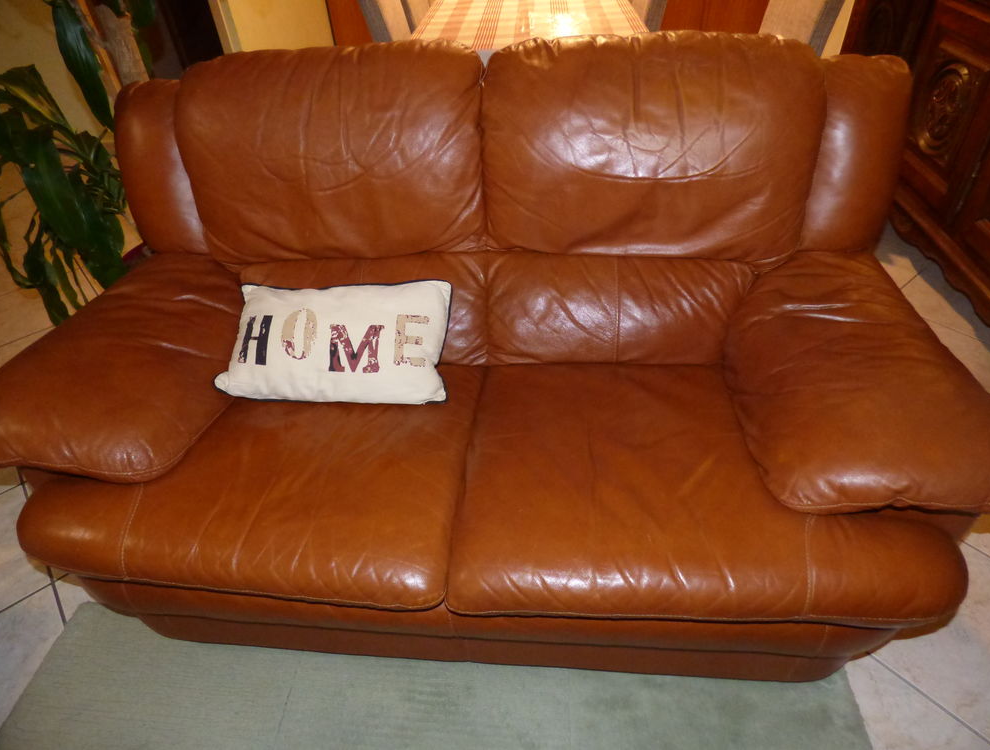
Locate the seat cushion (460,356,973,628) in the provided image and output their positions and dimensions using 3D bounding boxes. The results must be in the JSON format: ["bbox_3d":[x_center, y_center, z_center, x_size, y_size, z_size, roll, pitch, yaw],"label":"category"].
[{"bbox_3d":[0.343,0.180,1.087,0.785,0.163,0.541,2,41,5],"label":"seat cushion"}]

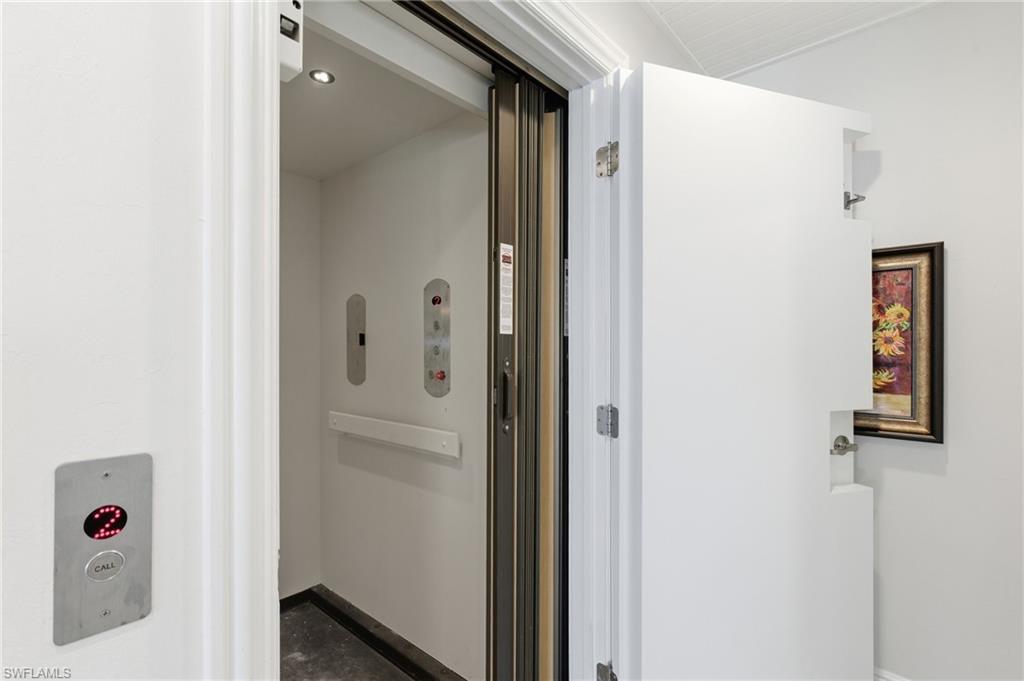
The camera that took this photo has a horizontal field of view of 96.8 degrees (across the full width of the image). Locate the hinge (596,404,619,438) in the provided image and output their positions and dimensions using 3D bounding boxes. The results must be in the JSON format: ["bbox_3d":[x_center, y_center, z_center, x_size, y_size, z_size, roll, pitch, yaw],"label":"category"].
[{"bbox_3d":[0.285,0.237,1.331,0.017,0.091,0.086,1,-1,-33],"label":"hinge"}]

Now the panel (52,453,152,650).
[{"bbox_3d":[-0.455,0.230,0.510,0.008,0.192,0.083,0,-1,42],"label":"panel"}]

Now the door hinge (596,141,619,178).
[{"bbox_3d":[0.287,-0.526,1.338,0.017,0.091,0.086,1,-1,-33],"label":"door hinge"}]

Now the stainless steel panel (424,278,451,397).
[{"bbox_3d":[-0.295,-0.008,1.780,0.154,0.466,0.014,0,-1,39],"label":"stainless steel panel"}]

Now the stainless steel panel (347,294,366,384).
[{"bbox_3d":[-0.736,-0.004,2.141,0.164,0.430,0.008,0,-1,39],"label":"stainless steel panel"}]

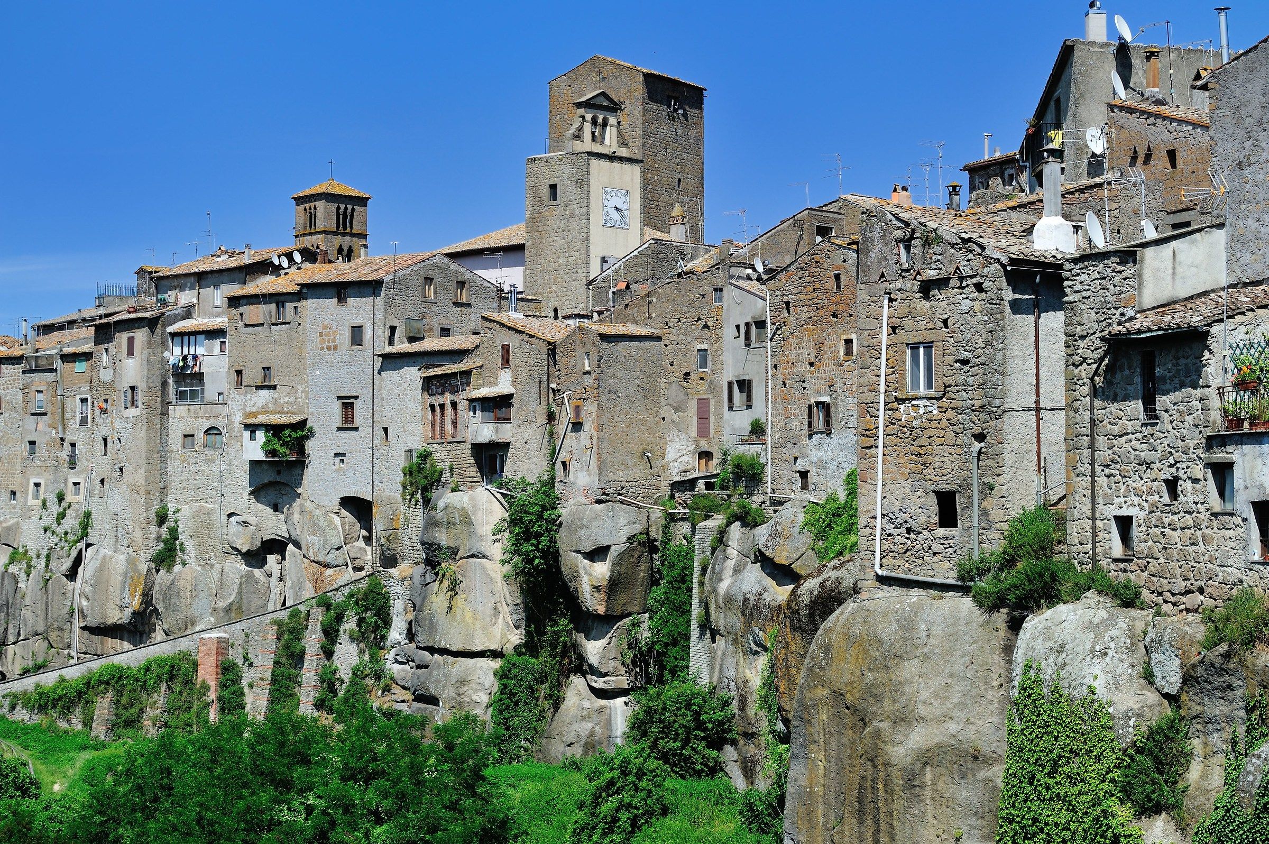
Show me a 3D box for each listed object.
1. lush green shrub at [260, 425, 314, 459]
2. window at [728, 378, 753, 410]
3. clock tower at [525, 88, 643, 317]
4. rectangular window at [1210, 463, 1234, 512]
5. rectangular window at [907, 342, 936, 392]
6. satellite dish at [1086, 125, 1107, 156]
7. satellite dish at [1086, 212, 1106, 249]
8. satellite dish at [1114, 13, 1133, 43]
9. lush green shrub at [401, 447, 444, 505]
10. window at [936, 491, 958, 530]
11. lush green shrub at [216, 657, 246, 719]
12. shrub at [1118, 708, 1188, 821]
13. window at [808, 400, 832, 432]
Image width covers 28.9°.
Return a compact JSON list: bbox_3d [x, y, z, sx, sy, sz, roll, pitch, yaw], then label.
[{"bbox_3d":[-19.480,1.110,138.000,2.800,1.900,1.300,-1,-1,30],"label":"lush green shrub"},{"bbox_3d":[4.217,-1.103,98.000,1.350,1.200,0.200,-2,-2,45],"label":"window"},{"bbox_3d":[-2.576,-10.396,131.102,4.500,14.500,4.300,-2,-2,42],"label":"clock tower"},{"bbox_3d":[13.333,1.486,56.000,0.250,1.150,0.800,1,-1,-32],"label":"rectangular window"},{"bbox_3d":[6.741,-1.283,58.000,0.820,1.200,0.180,-2,-2,45],"label":"rectangular window"},{"bbox_3d":[12.744,-7.765,68.000,0.700,0.800,0.350,1,-2,-29],"label":"satellite dish"},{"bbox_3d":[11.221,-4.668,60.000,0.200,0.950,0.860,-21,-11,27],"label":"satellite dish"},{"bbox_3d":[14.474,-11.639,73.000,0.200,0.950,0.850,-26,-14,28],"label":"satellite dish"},{"bbox_3d":[-10.561,2.720,123.000,2.000,2.950,1.400,-1,-1,30],"label":"lush green shrub"},{"bbox_3d":[7.296,2.046,57.500,0.660,0.900,0.200,-2,-2,45],"label":"window"},{"bbox_3d":[-20.435,13.471,125.000,1.500,3.100,1.100,-1,-1,30],"label":"lush green shrub"},{"bbox_3d":[11.918,7.861,56.500,1.600,2.500,1.400,-1,-2,35],"label":"shrub"},{"bbox_3d":[7.164,-0.229,95.000,1.100,1.200,0.200,-1,-2,34],"label":"window"}]

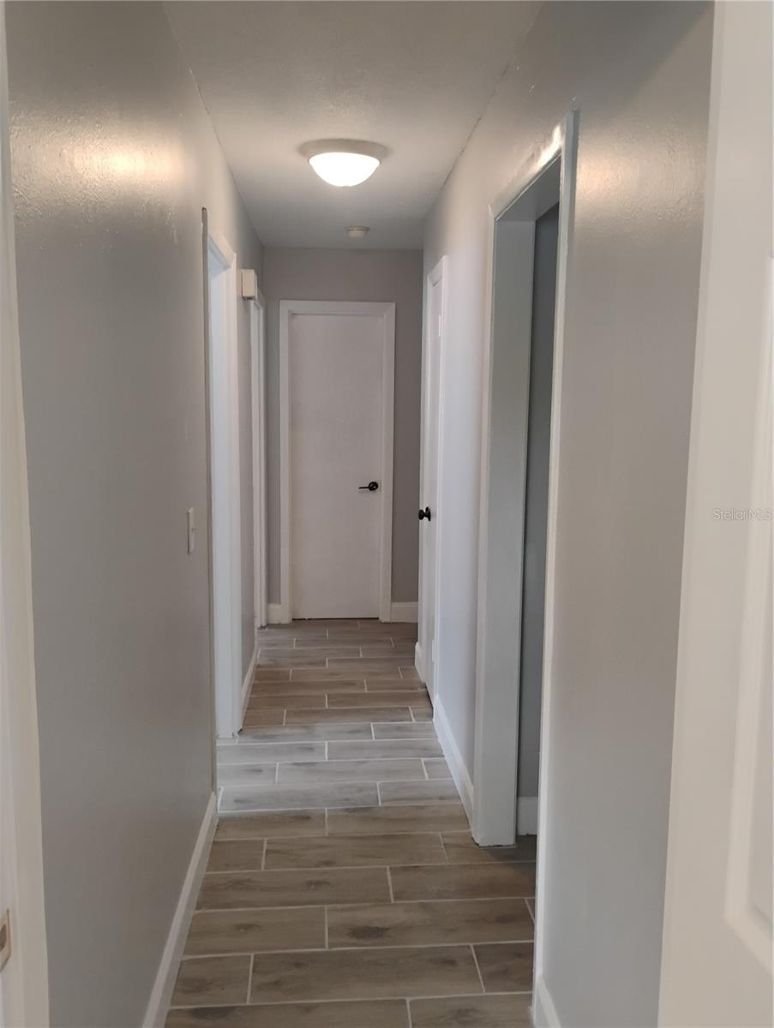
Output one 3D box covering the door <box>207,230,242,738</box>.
[{"bbox_3d":[-0.689,-0.011,3.266,0.129,2.109,0.901,0,8,-4],"label":"door"}]

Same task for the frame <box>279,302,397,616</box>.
[{"bbox_3d":[-0.330,-0.315,5.502,0.738,2.110,0.118,0,8,-4],"label":"frame"}]

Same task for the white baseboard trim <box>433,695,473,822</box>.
[{"bbox_3d":[0.269,0.977,3.384,0.015,0.134,1.010,0,8,-4],"label":"white baseboard trim"}]

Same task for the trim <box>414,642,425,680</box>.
[{"bbox_3d":[0.179,0.813,4.518,0.019,0.143,0.310,0,8,-4],"label":"trim"}]

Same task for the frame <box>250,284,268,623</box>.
[{"bbox_3d":[-0.819,-0.240,4.999,0.129,2.109,0.861,0,8,-4],"label":"frame"}]

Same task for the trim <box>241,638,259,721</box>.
[{"bbox_3d":[-0.706,0.851,4.285,0.015,0.134,0.891,0,8,-4],"label":"trim"}]

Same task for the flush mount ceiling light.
[{"bbox_3d":[-0.166,-1.350,3.247,0.342,0.122,0.342,0,8,-4],"label":"flush mount ceiling light"}]

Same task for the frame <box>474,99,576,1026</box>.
[{"bbox_3d":[0.403,0.125,2.298,0.139,2.095,0.870,0,8,-4],"label":"frame"}]

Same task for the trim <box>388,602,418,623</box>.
[{"bbox_3d":[0.138,0.667,5.617,0.213,0.143,0.018,0,8,-4],"label":"trim"}]

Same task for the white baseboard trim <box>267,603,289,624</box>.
[{"bbox_3d":[-0.758,0.667,5.549,0.109,0.143,0.018,0,8,-4],"label":"white baseboard trim"}]

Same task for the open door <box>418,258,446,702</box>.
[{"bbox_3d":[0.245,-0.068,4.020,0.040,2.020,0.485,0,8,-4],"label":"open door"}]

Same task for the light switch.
[{"bbox_3d":[-0.569,0.050,2.424,0.012,0.120,0.075,0,8,-4],"label":"light switch"}]

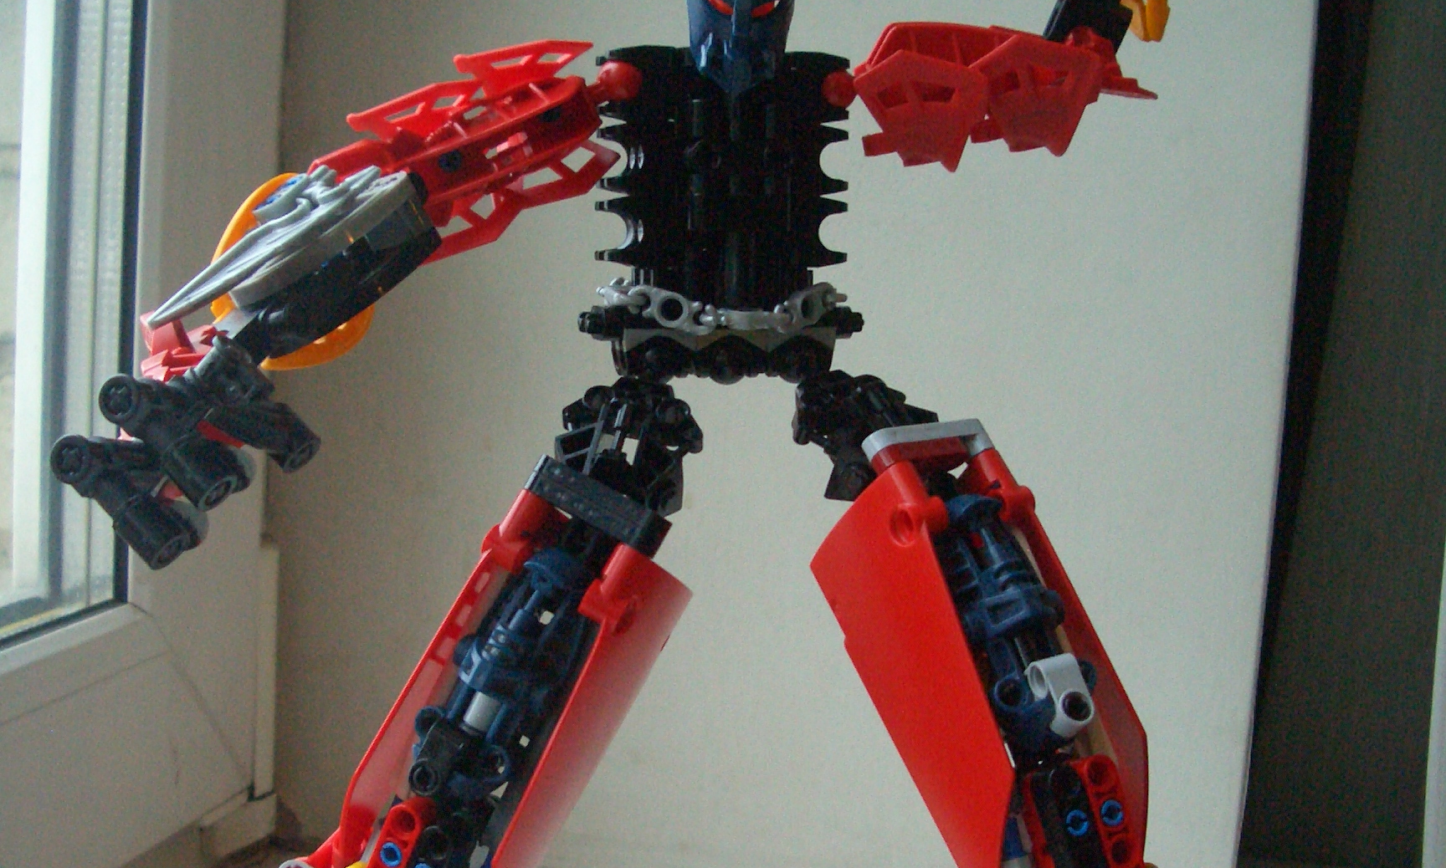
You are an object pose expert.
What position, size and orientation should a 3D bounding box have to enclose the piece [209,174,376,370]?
[{"bbox_3d":[-0.089,-0.034,0.407,0.042,0.038,0.013,-40,0,-30],"label":"piece"}]

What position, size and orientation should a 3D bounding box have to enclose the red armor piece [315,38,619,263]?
[{"bbox_3d":[-0.058,-0.065,0.443,0.078,0.041,0.035,-24,13,-32],"label":"red armor piece"}]

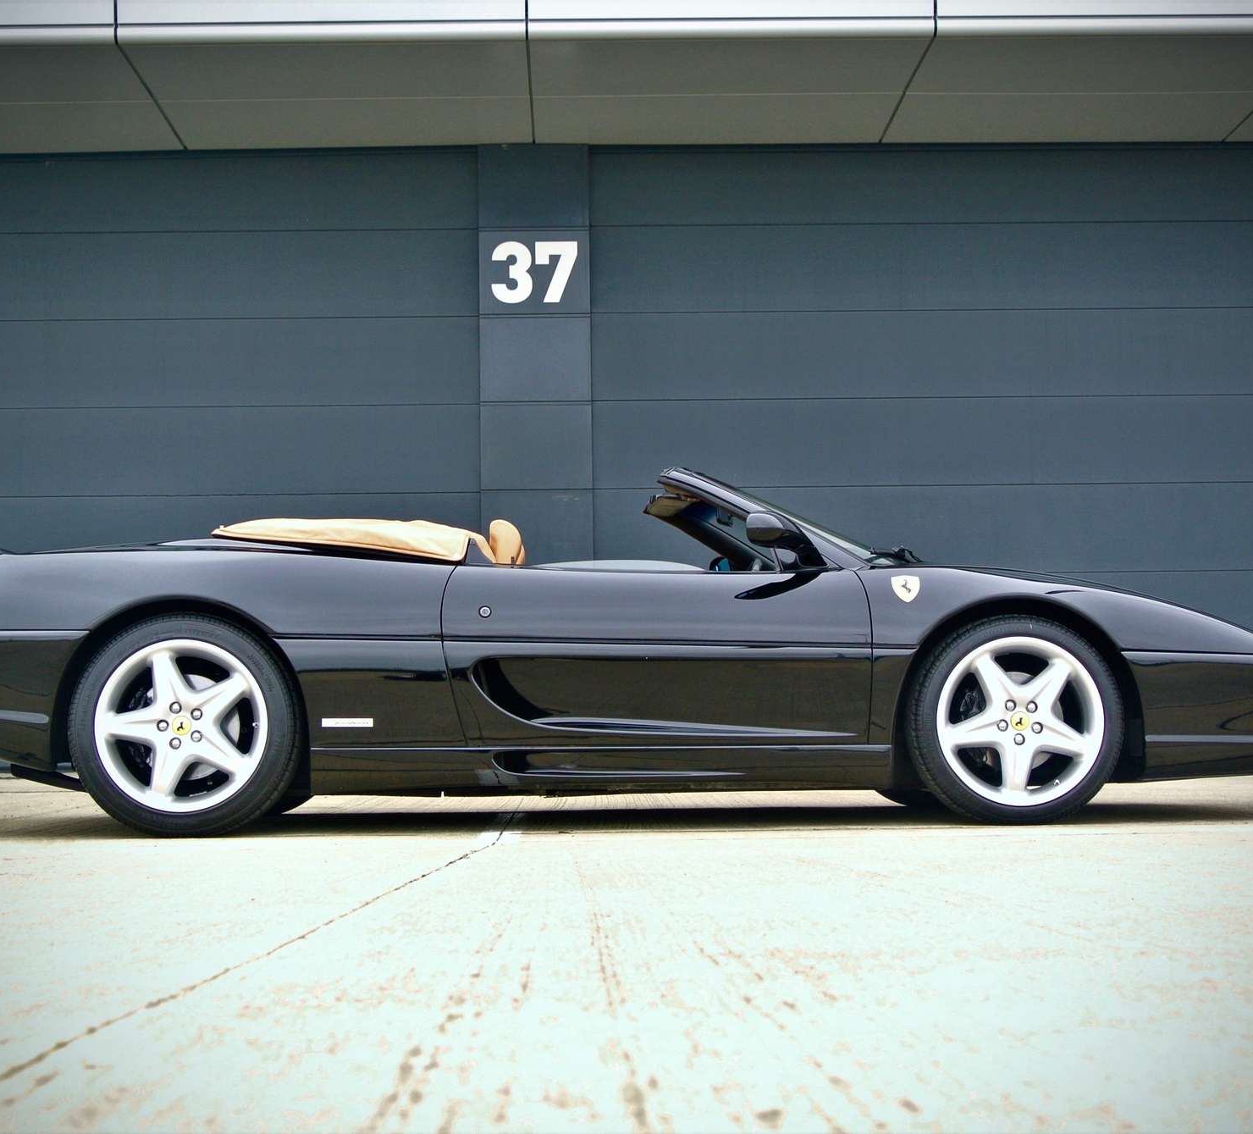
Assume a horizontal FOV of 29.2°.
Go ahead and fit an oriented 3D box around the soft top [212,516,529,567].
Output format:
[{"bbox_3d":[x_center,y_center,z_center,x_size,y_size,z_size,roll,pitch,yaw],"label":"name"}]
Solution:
[{"bbox_3d":[-0.823,-0.059,7.907,0.900,0.200,1.300,-1,-4,-2],"label":"soft top"}]

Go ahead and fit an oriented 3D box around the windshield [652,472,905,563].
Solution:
[{"bbox_3d":[0.510,-0.141,7.963,0.870,0.350,1.420,-1,-4,-2],"label":"windshield"}]

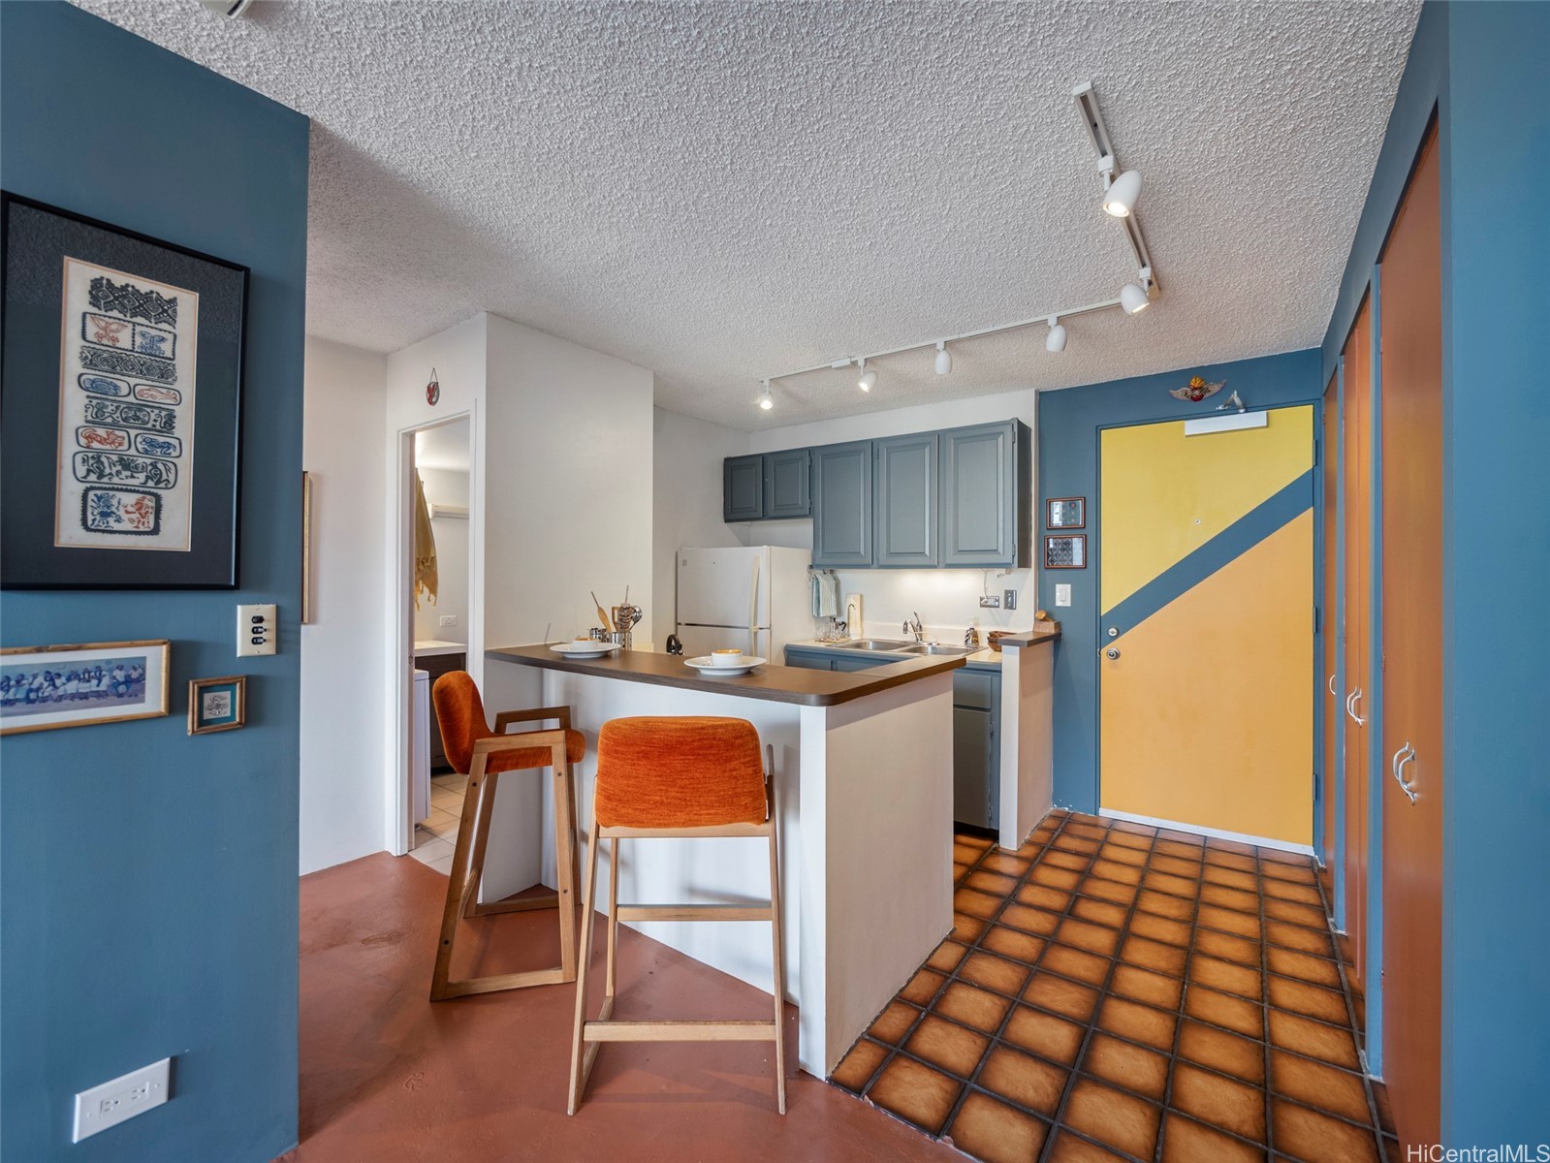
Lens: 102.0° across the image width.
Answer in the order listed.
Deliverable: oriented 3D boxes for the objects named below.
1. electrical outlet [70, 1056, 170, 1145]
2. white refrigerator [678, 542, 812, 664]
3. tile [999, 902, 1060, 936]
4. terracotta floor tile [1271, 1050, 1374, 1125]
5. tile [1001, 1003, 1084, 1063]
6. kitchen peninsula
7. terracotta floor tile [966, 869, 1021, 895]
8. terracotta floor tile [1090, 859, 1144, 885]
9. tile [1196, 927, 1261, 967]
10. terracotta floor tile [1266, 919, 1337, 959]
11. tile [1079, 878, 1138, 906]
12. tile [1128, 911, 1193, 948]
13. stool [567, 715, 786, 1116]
[{"bbox_3d":[-1.276,1.014,1.228,0.009,0.084,0.128,0,0,37],"label":"electrical outlet"},{"bbox_3d":[-0.133,0.560,4.246,0.735,1.528,0.730,0,0,33],"label":"white refrigerator"},{"bbox_3d":[0.994,1.318,2.442,0.188,0.012,0.187,-1,-1,37],"label":"tile"},{"bbox_3d":[1.384,1.290,1.606,0.189,0.010,0.190,0,0,37],"label":"terracotta floor tile"},{"bbox_3d":[0.764,1.291,1.787,0.189,0.010,0.190,0,0,37],"label":"tile"},{"bbox_3d":[-0.231,0.809,2.509,1.659,1.013,0.960,0,0,37],"label":"kitchen peninsula"},{"bbox_3d":[0.960,1.321,2.761,0.186,0.010,0.186,0,0,37],"label":"terracotta floor tile"},{"bbox_3d":[1.558,1.321,2.858,0.186,0.010,0.186,0,0,37],"label":"terracotta floor tile"},{"bbox_3d":[1.613,1.305,2.235,0.188,0.012,0.187,-1,-1,37],"label":"tile"},{"bbox_3d":[1.923,1.320,2.300,0.196,0.012,0.196,0,0,36],"label":"terracotta floor tile"},{"bbox_3d":[1.409,1.313,2.650,0.188,0.012,0.187,-1,-1,37],"label":"tile"},{"bbox_3d":[1.449,1.309,2.357,0.188,0.012,0.187,-1,-1,37],"label":"tile"},{"bbox_3d":[-0.242,0.811,1.735,0.515,0.955,0.455,0,0,-2],"label":"stool"}]

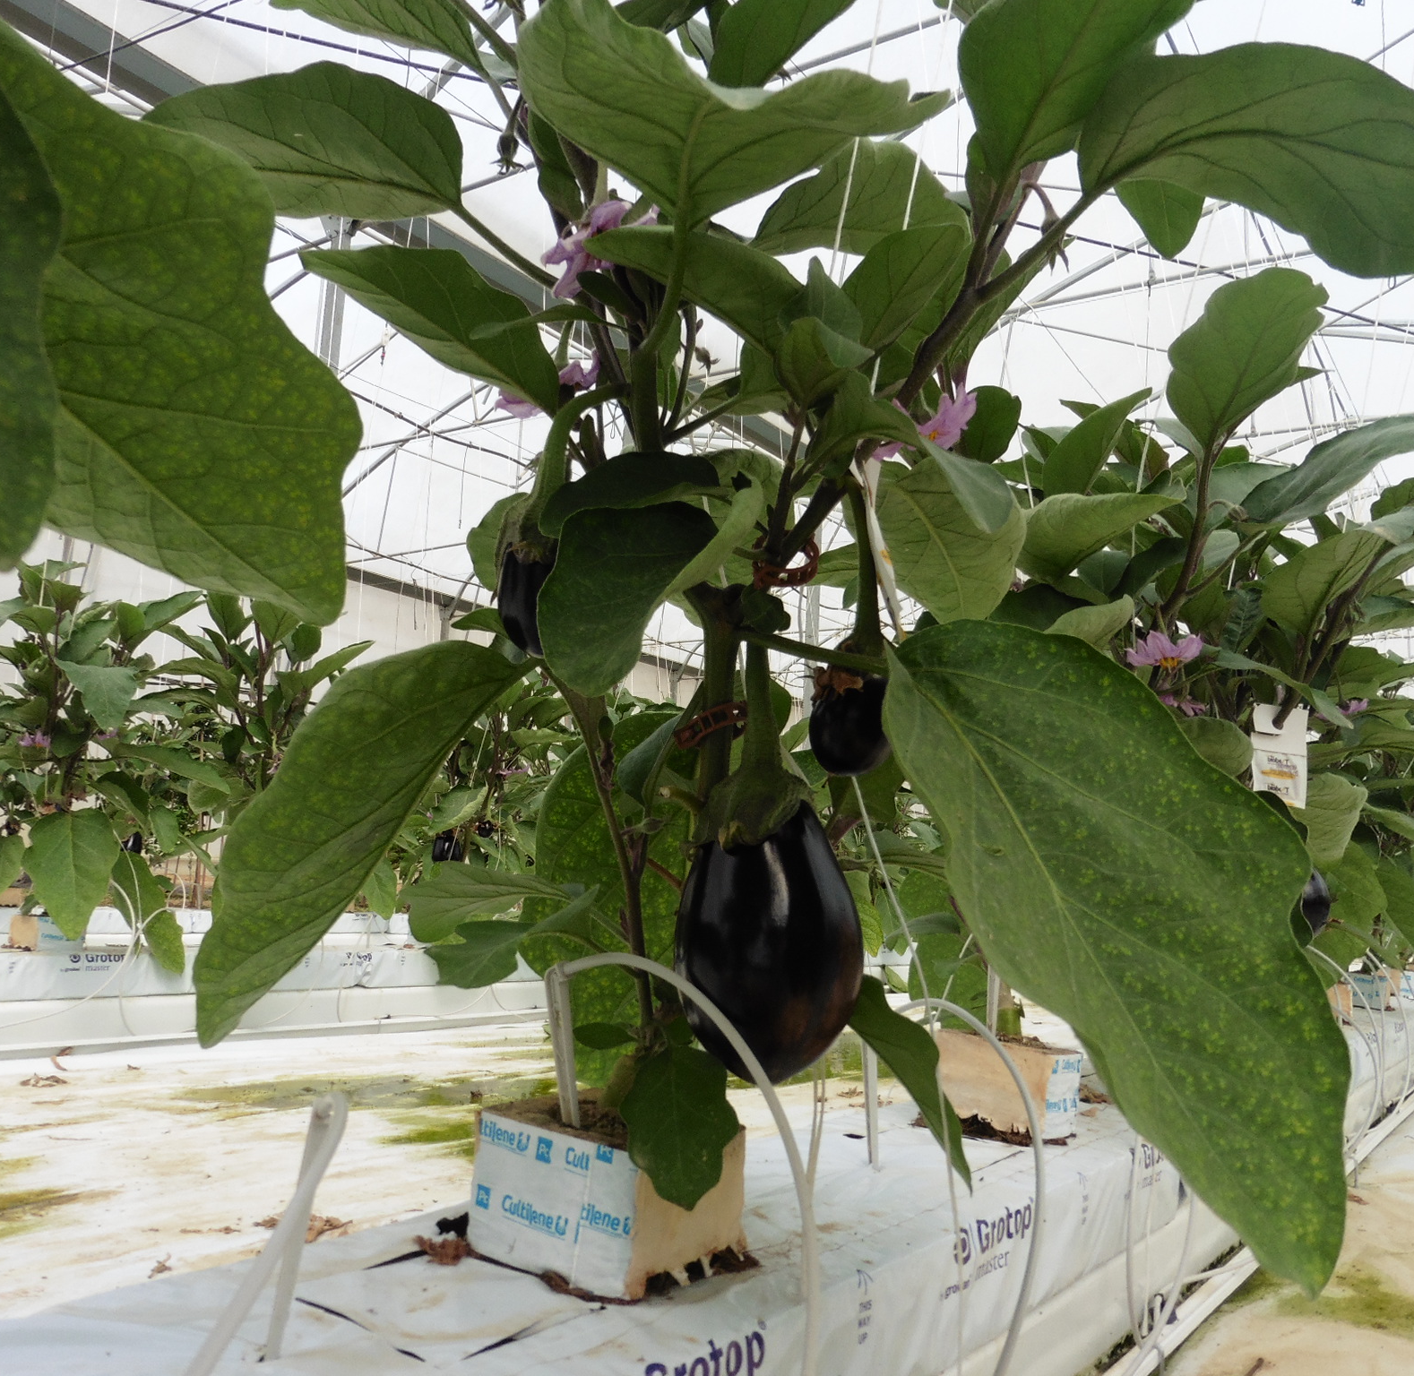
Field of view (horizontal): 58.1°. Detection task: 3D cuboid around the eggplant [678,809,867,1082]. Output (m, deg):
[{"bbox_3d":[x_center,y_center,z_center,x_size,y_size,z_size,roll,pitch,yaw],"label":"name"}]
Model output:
[{"bbox_3d":[0.030,0.122,0.615,0.090,0.137,0.090,0,-8,3],"label":"eggplant"}]

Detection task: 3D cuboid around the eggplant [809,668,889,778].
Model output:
[{"bbox_3d":[0.078,0.017,0.690,0.045,0.063,0.045,4,-7,3],"label":"eggplant"}]

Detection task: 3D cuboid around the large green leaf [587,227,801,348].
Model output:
[{"bbox_3d":[-0.006,-0.191,0.610,0.110,0.042,0.055,27,15,-9],"label":"large green leaf"}]

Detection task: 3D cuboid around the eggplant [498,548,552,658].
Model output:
[{"bbox_3d":[-0.084,-0.041,0.610,0.036,0.055,0.036,-5,4,-7],"label":"eggplant"}]

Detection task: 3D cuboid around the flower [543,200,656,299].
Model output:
[{"bbox_3d":[-0.059,-0.242,0.700,0.058,0.048,0.050,2,-8,17],"label":"flower"}]

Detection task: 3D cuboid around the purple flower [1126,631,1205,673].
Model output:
[{"bbox_3d":[0.348,-0.027,0.965,0.057,0.033,0.052,0,-9,20],"label":"purple flower"}]

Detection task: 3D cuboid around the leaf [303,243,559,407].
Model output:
[{"bbox_3d":[-0.143,-0.201,0.690,0.152,0.030,0.085,31,-31,-8],"label":"leaf"}]

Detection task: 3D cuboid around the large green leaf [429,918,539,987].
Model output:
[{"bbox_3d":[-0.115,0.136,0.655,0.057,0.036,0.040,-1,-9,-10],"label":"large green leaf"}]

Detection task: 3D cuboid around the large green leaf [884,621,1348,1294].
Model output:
[{"bbox_3d":[0.164,0.086,0.520,0.135,0.306,0.060,-21,-33,-14],"label":"large green leaf"}]

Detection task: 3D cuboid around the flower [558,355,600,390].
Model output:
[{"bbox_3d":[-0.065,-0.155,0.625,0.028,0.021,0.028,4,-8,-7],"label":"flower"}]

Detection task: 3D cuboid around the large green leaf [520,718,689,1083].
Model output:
[{"bbox_3d":[-0.052,0.124,0.740,0.115,0.215,0.040,5,0,15],"label":"large green leaf"}]

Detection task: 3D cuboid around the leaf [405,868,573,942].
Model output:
[{"bbox_3d":[-0.114,0.114,0.665,0.089,0.058,0.025,6,31,-6],"label":"leaf"}]

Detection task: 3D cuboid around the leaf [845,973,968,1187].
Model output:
[{"bbox_3d":[0.111,0.208,0.675,0.058,0.130,0.035,-28,-6,-33],"label":"leaf"}]

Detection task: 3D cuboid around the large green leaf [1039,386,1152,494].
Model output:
[{"bbox_3d":[0.309,-0.195,1.010,0.055,0.100,0.050,38,19,7],"label":"large green leaf"}]

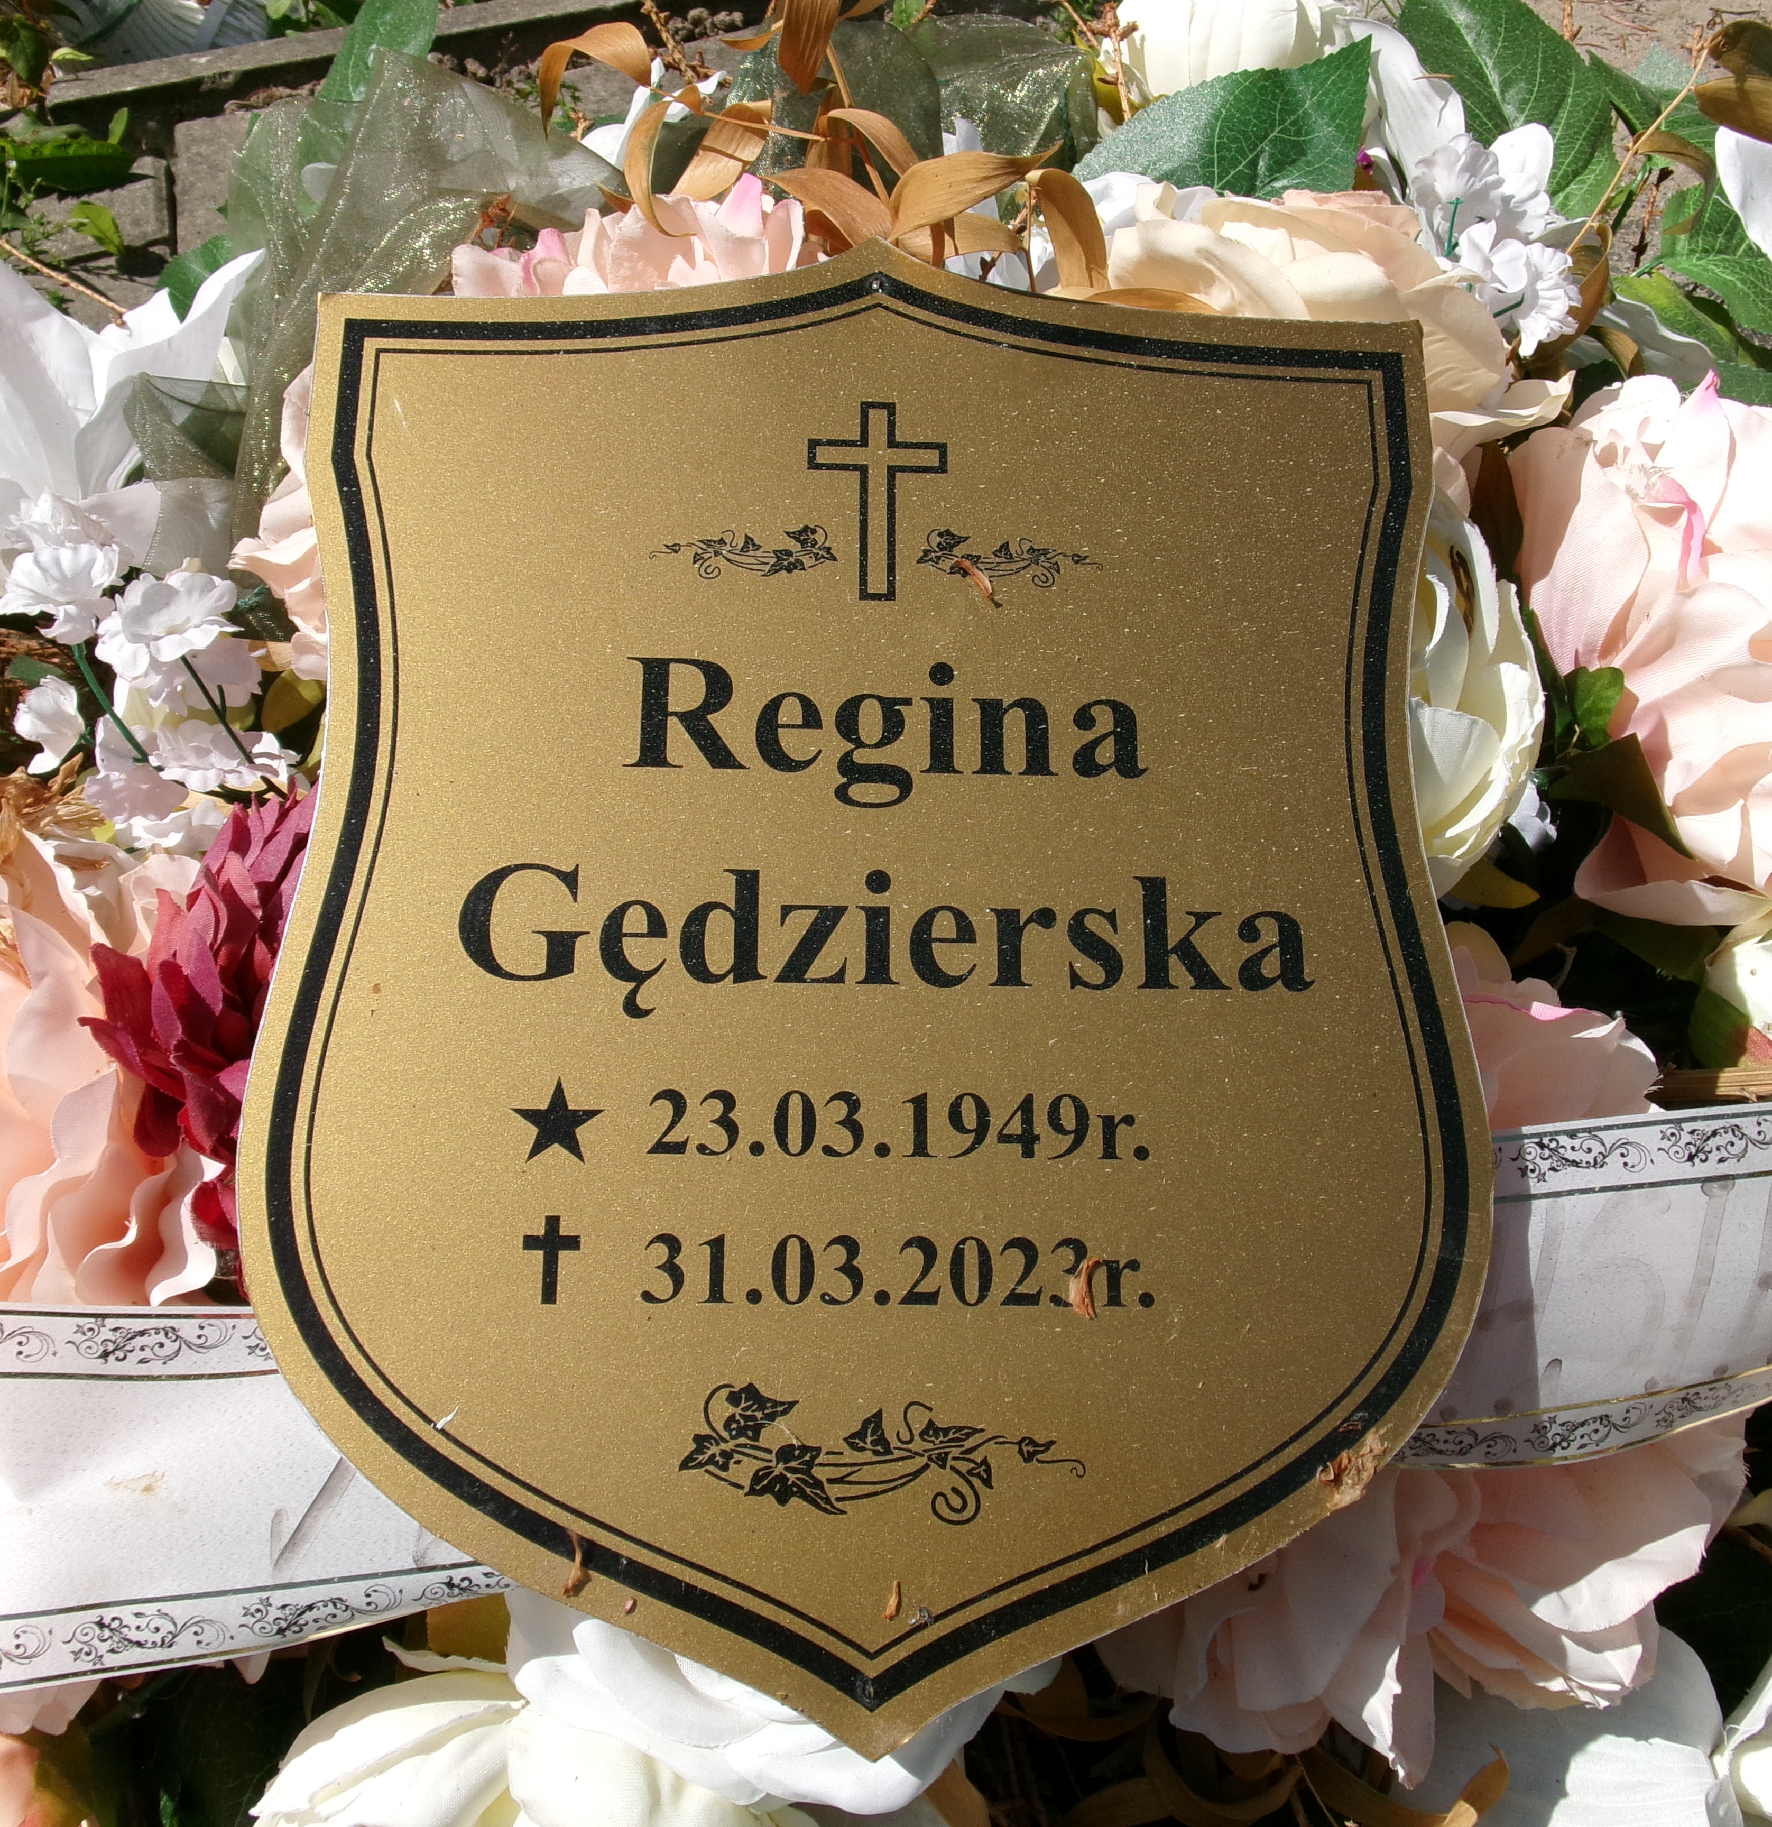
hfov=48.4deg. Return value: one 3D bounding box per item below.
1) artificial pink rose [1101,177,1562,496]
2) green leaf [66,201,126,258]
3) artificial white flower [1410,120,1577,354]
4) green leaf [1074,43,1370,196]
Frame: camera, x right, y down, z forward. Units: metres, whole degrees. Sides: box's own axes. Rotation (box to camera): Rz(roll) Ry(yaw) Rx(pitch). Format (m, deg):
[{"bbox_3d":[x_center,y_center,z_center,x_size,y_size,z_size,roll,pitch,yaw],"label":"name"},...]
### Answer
[{"bbox_3d":[0.105,-0.134,0.468,0.104,0.075,0.095,7,41,-6],"label":"artificial pink rose"},{"bbox_3d":[-0.433,-0.376,1.080,0.017,0.008,0.040,-40,74,-23],"label":"green leaf"},{"bbox_3d":[0.147,-0.162,0.475,0.037,0.044,0.035,15,31,-9],"label":"artificial white flower"},{"bbox_3d":[0.087,-0.196,0.495,0.060,0.018,0.066,40,65,18],"label":"green leaf"}]

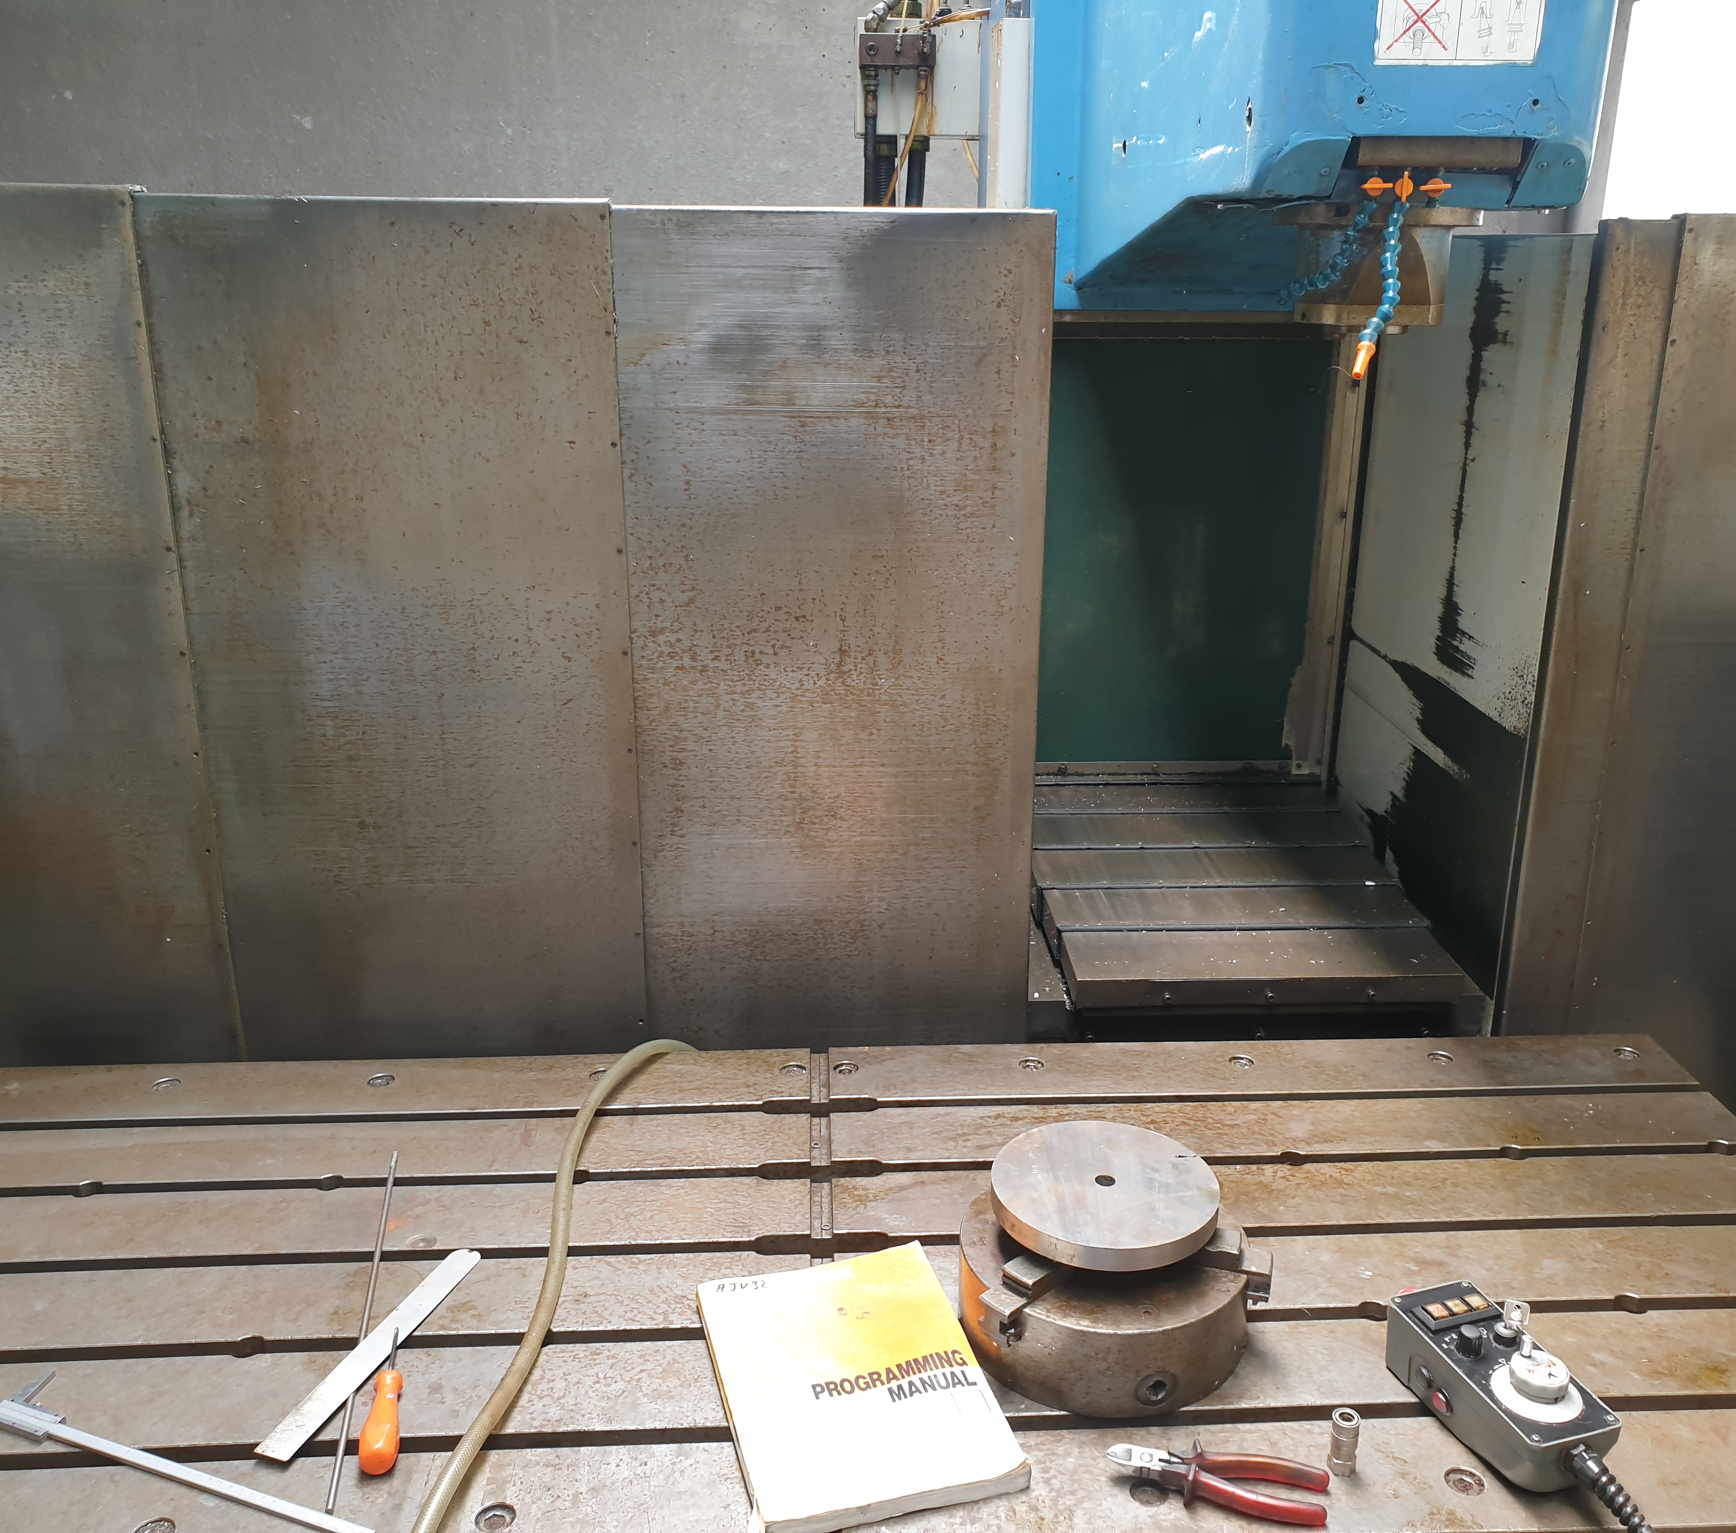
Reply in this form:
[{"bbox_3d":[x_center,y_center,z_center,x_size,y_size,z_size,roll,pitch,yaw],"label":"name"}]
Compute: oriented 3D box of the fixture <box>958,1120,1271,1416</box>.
[{"bbox_3d":[0.218,0.435,1.395,0.275,0.141,0.280,0,19,0],"label":"fixture"}]

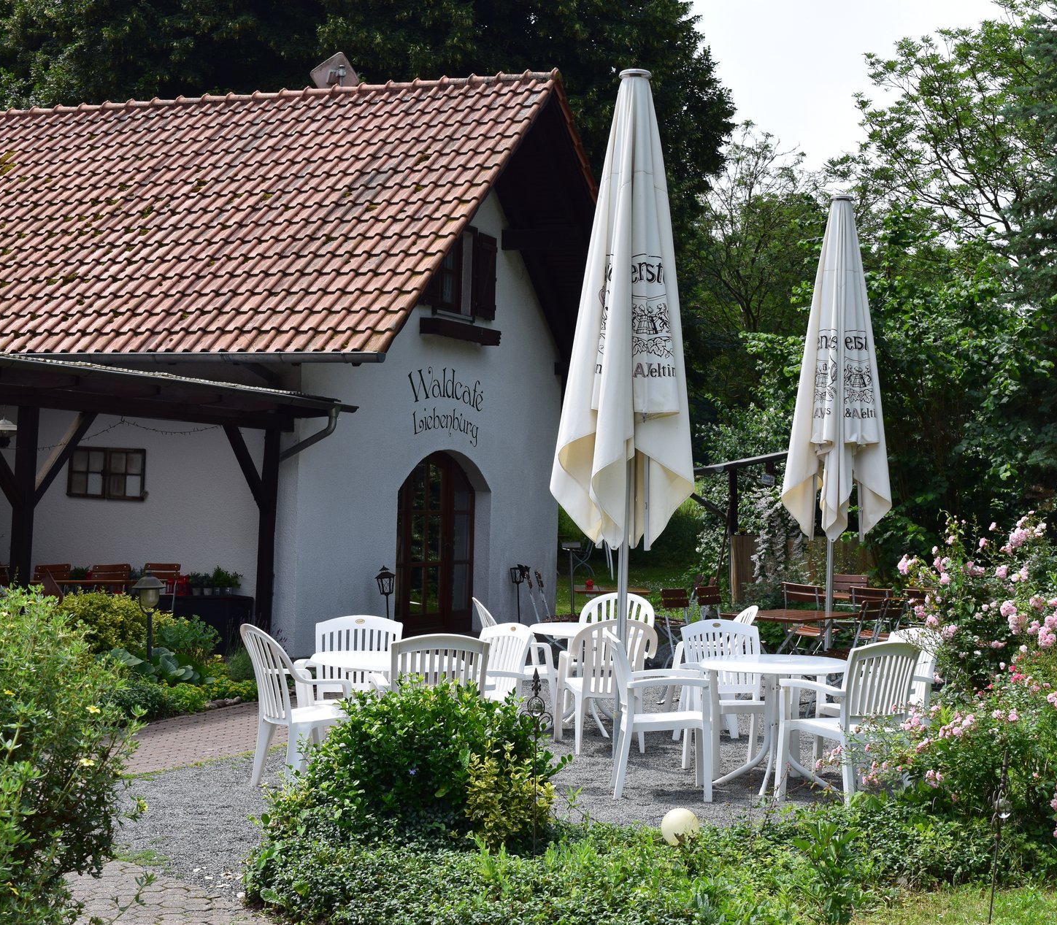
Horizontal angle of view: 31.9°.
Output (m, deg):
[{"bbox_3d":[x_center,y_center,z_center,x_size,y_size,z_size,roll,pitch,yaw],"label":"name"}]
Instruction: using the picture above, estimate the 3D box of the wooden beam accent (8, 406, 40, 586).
[{"bbox_3d":[-3.977,0.690,14.561,0.122,2.267,0.122,2,0,26],"label":"wooden beam accent"}]

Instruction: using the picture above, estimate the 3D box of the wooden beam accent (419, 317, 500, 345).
[{"bbox_3d":[-0.777,-1.510,21.486,0.190,0.190,1.682,2,-1,24],"label":"wooden beam accent"}]

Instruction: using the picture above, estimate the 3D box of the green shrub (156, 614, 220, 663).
[{"bbox_3d":[-2.912,1.551,15.800,0.550,0.520,0.500,2,-1,0],"label":"green shrub"}]

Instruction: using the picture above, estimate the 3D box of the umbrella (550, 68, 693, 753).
[{"bbox_3d":[0.603,-0.314,11.844,0.900,4.408,0.880,2,0,0],"label":"umbrella"}]

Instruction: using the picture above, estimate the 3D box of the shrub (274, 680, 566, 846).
[{"bbox_3d":[-0.514,1.418,8.650,1.330,0.797,1.100,2,-1,0],"label":"shrub"}]

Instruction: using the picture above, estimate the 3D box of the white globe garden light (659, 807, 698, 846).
[{"bbox_3d":[0.745,1.794,9.100,0.189,0.189,0.189,2,0,0],"label":"white globe garden light"}]

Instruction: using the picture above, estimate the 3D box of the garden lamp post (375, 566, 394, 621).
[{"bbox_3d":[-1.537,1.559,20.095,0.218,0.869,0.218,2,-1,24],"label":"garden lamp post"}]

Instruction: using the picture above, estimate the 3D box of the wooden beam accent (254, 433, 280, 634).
[{"bbox_3d":[-2.525,0.780,17.983,0.120,2.224,0.120,2,0,26],"label":"wooden beam accent"}]

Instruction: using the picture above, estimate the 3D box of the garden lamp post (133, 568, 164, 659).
[{"bbox_3d":[-3.069,1.353,14.900,0.270,0.988,0.270,2,-1,0],"label":"garden lamp post"}]

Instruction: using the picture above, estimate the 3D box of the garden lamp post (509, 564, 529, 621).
[{"bbox_3d":[-0.124,1.623,22.430,0.200,0.751,0.220,2,0,26],"label":"garden lamp post"}]

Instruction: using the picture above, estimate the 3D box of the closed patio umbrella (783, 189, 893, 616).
[{"bbox_3d":[2.649,-0.148,16.000,0.950,4.304,0.950,2,-1,0],"label":"closed patio umbrella"}]

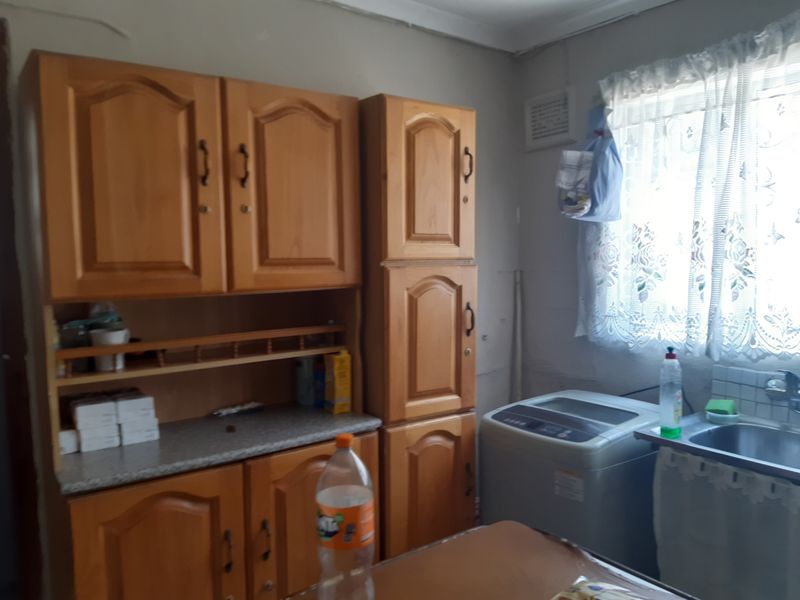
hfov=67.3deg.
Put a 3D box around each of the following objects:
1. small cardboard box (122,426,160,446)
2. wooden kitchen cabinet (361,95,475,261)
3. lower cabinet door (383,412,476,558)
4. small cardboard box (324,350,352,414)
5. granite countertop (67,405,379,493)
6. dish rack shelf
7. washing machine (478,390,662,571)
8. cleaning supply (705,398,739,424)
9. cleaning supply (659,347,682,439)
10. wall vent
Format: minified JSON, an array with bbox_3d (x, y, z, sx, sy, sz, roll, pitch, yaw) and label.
[{"bbox_3d":[-0.747,0.380,1.712,0.100,0.030,0.089,-4,5,-35],"label":"small cardboard box"},{"bbox_3d":[-0.004,-0.394,2.123,0.367,0.509,0.405,-4,5,-35],"label":"wooden kitchen cabinet"},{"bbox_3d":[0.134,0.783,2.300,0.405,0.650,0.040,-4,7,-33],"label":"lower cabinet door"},{"bbox_3d":[-0.214,0.266,1.990,0.055,0.205,0.092,-4,5,-35],"label":"small cardboard box"},{"bbox_3d":[-0.534,0.402,1.778,0.869,0.028,0.424,-4,5,-35],"label":"granite countertop"},{"bbox_3d":[-0.583,0.139,1.828,0.832,0.093,0.248,-4,5,-35],"label":"dish rack shelf"},{"bbox_3d":[0.679,0.841,2.188,0.539,0.854,0.531,-4,5,-35],"label":"washing machine"},{"bbox_3d":[1.062,0.363,1.983,0.075,0.067,0.097,-4,5,-35],"label":"cleaning supply"},{"bbox_3d":[0.826,0.277,1.826,0.070,0.268,0.050,-5,6,-43],"label":"cleaning supply"},{"bbox_3d":[0.631,-0.769,2.556,0.021,0.214,0.257,-4,5,-35],"label":"wall vent"}]

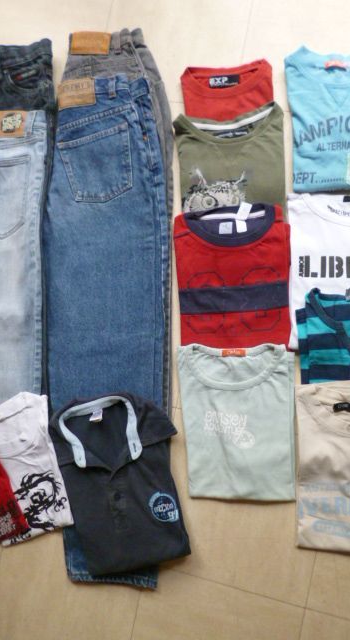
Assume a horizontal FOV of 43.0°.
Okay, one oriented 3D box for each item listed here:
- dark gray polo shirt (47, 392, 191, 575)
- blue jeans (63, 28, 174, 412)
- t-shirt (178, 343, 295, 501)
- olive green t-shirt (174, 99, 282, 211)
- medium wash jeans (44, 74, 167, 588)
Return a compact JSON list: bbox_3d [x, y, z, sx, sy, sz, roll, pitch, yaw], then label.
[{"bbox_3d":[-0.094,0.293,0.827,0.235,0.035,0.320,-16,83,10],"label":"dark gray polo shirt"},{"bbox_3d":[-0.119,-0.122,0.906,0.252,0.040,1.002,-2,85,11],"label":"blue jeans"},{"bbox_3d":[0.118,0.186,0.832,0.215,0.030,0.287,-3,85,11],"label":"t-shirt"},{"bbox_3d":[0.111,-0.278,0.868,0.218,0.030,0.270,-3,85,11],"label":"olive green t-shirt"},{"bbox_3d":[-0.136,-0.002,0.880,0.258,0.040,1.004,-3,85,11],"label":"medium wash jeans"}]

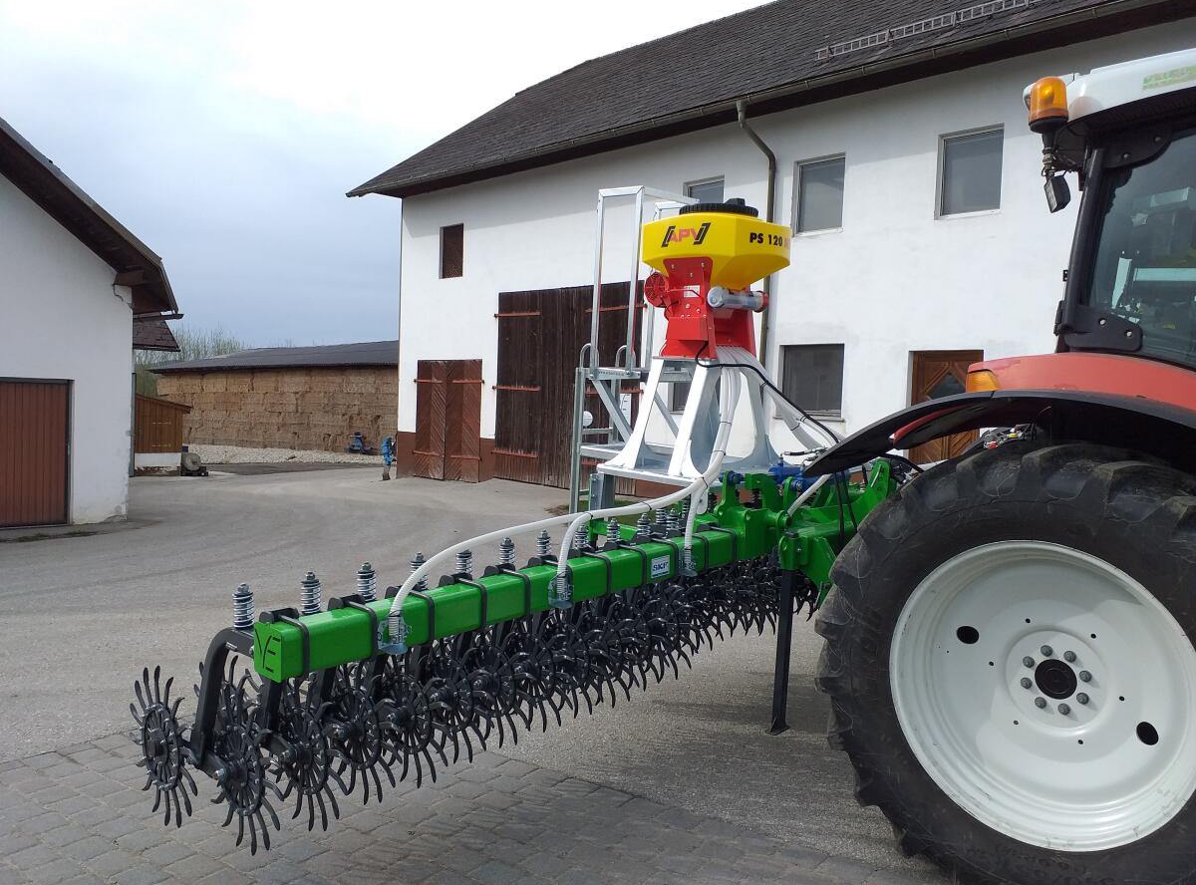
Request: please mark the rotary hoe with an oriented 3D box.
[{"bbox_3d":[0.854,-0.002,5.093,1.700,2.630,6.140,8,8,40],"label":"rotary hoe"}]

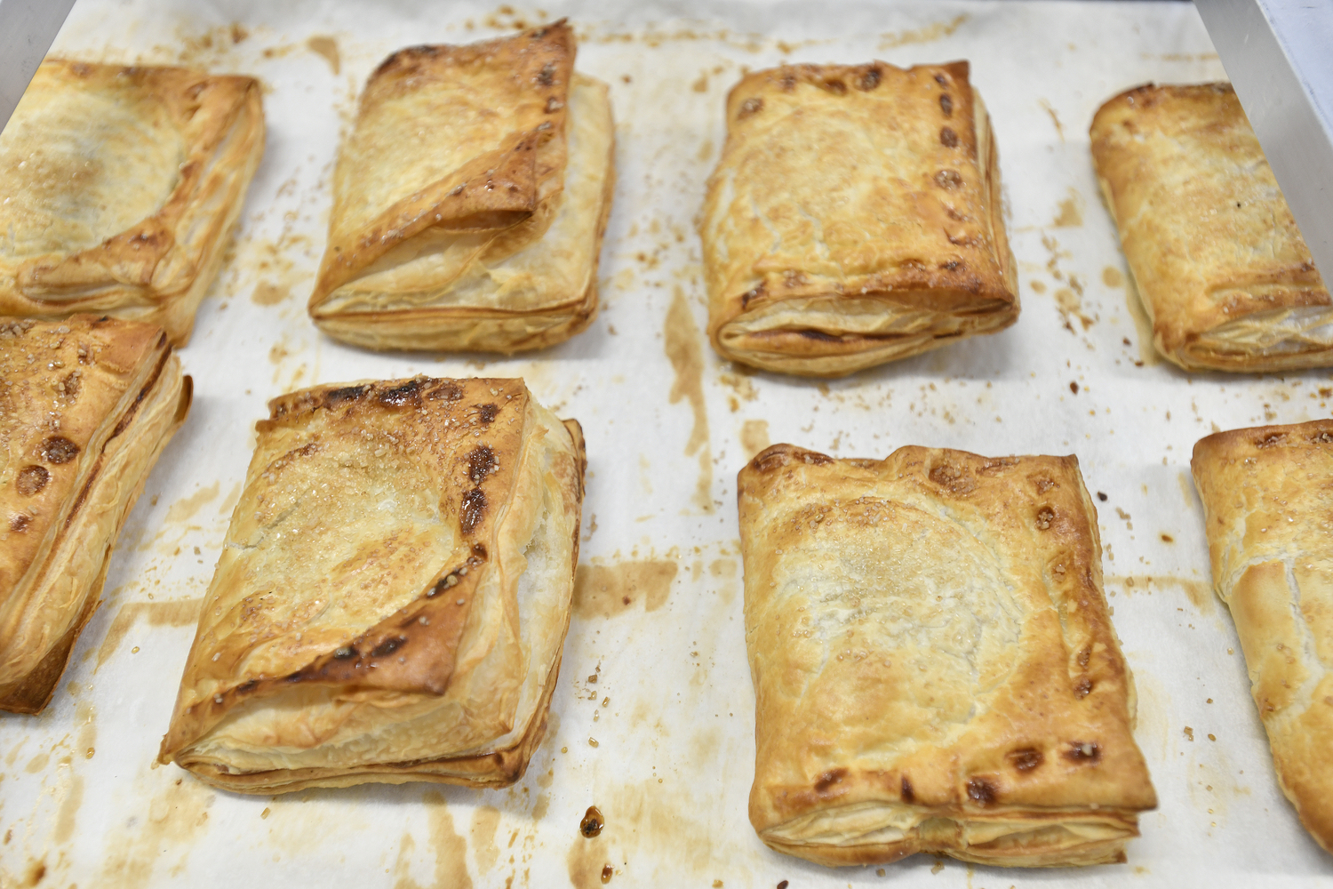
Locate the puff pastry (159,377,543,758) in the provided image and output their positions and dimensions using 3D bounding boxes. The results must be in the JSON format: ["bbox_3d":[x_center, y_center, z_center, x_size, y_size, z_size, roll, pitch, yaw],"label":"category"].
[{"bbox_3d":[-0.088,0.033,0.335,0.092,0.020,0.113,3,56,2],"label":"puff pastry"}]

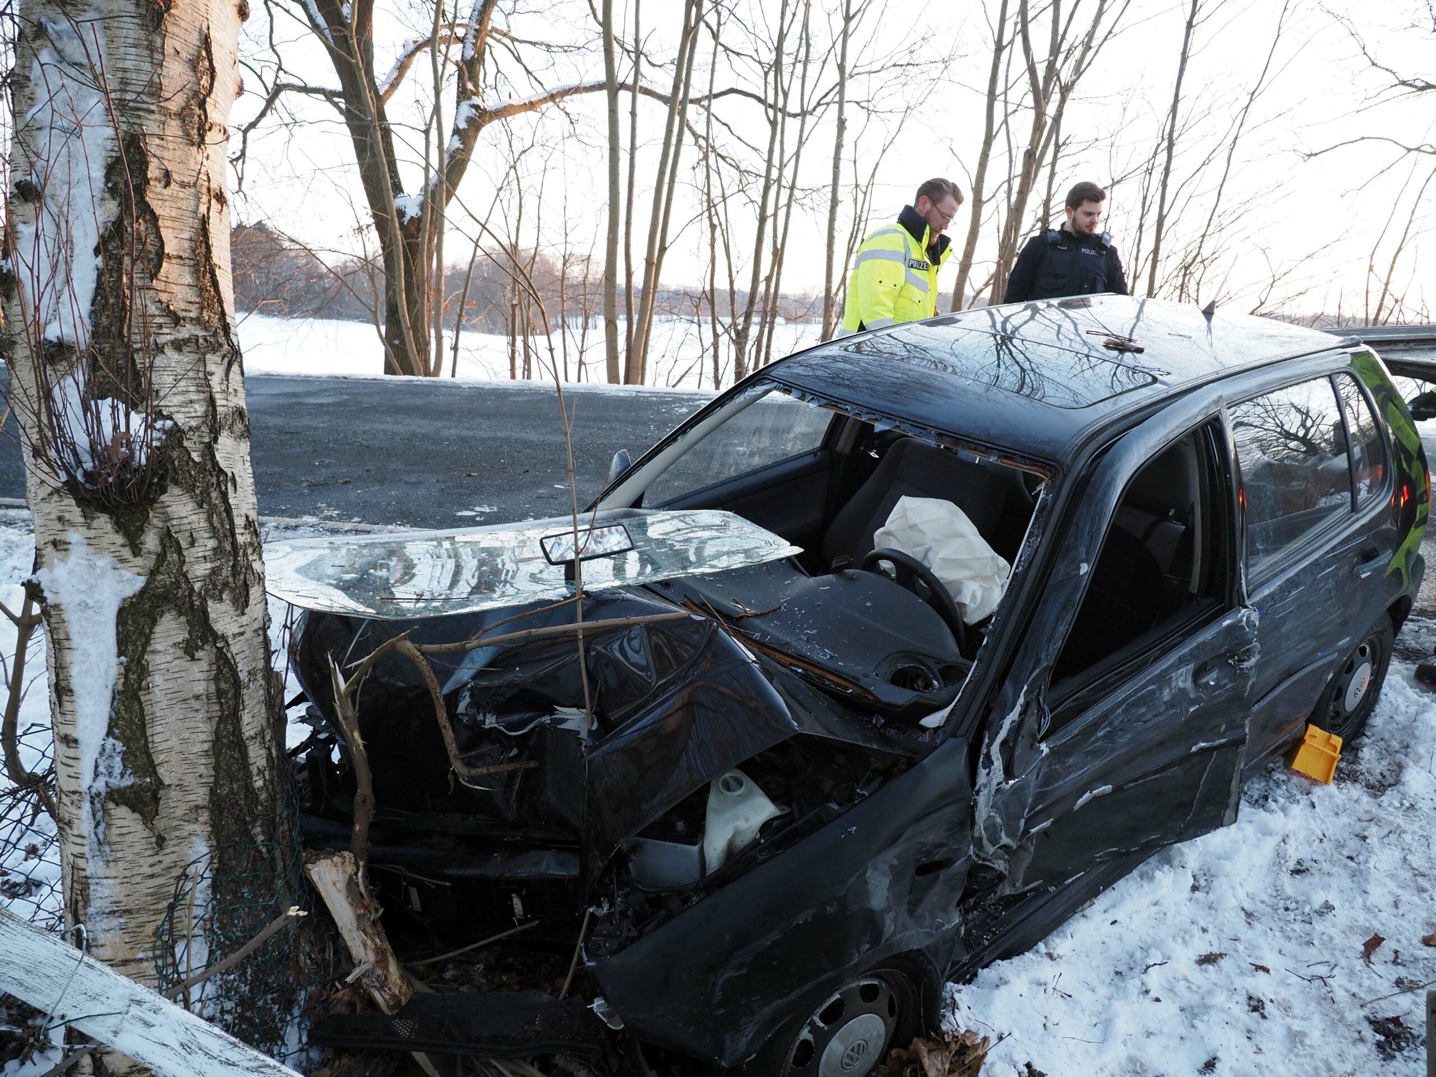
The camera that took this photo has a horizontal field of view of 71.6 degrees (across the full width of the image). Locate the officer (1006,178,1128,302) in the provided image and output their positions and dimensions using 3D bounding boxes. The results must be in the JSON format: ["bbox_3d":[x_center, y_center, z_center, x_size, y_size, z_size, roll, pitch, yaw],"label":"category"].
[{"bbox_3d":[1.658,-0.831,5.000,0.600,1.810,0.380,0,13,-9],"label":"officer"}]

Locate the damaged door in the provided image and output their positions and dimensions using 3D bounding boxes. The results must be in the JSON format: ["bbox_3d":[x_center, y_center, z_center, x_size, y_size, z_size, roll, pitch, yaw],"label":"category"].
[{"bbox_3d":[0.945,0.323,2.300,1.030,1.080,0.220,-13,24,-26],"label":"damaged door"}]

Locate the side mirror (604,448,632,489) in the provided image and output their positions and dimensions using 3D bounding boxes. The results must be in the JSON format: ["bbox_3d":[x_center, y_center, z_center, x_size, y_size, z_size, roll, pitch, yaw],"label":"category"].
[{"bbox_3d":[-0.309,-0.222,3.170,0.090,0.130,0.170,-17,26,-34],"label":"side mirror"}]

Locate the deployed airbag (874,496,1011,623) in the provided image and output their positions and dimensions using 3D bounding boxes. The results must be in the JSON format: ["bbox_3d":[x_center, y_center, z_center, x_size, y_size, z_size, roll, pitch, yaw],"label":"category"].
[{"bbox_3d":[0.580,0.055,2.550,0.250,0.320,0.380,-17,26,-34],"label":"deployed airbag"}]

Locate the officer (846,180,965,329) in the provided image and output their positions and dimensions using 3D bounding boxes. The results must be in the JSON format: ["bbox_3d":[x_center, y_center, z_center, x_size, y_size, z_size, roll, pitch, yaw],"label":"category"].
[{"bbox_3d":[0.747,-0.645,4.400,0.480,1.790,0.580,9,15,28],"label":"officer"}]

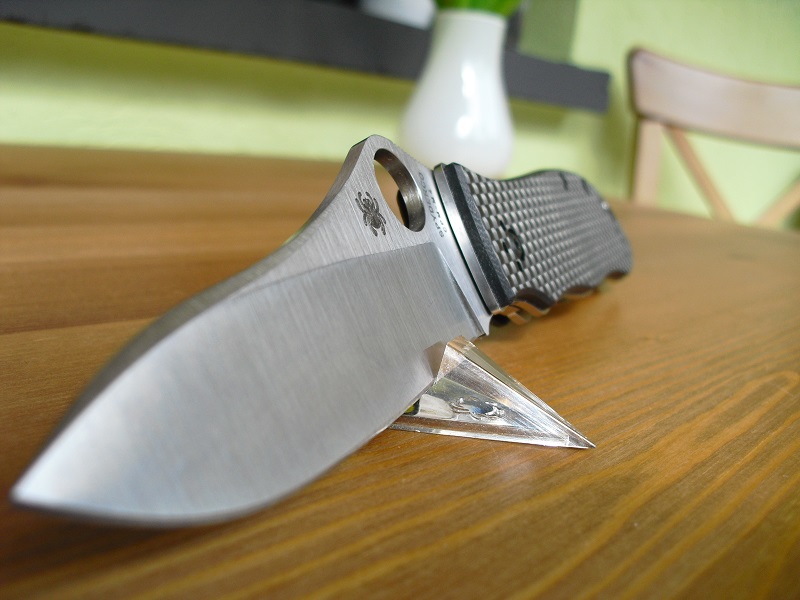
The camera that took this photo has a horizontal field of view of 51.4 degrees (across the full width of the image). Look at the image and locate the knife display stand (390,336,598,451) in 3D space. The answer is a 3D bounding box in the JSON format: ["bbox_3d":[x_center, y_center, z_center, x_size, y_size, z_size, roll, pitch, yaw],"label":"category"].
[{"bbox_3d":[0.004,0.010,0.114,0.042,0.009,0.022,6,11,-4],"label":"knife display stand"}]

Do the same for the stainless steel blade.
[{"bbox_3d":[-0.010,-0.002,0.096,0.004,0.039,0.091,-24,-4,25],"label":"stainless steel blade"}]

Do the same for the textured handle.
[{"bbox_3d":[0.032,-0.013,0.187,0.014,0.031,0.114,-24,-4,25],"label":"textured handle"}]

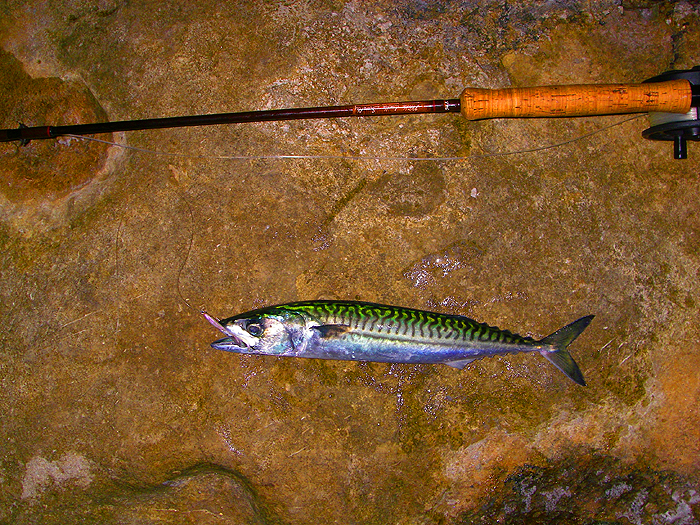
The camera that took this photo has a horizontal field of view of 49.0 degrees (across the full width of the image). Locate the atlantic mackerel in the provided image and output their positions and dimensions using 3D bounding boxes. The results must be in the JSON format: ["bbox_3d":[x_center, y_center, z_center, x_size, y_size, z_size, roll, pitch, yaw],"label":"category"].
[{"bbox_3d":[0.047,0.073,0.690,0.345,0.042,0.077,1,87,0],"label":"atlantic mackerel"}]

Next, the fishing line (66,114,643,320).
[{"bbox_3d":[0.004,-0.038,0.690,0.510,0.035,0.183,0,87,0],"label":"fishing line"}]

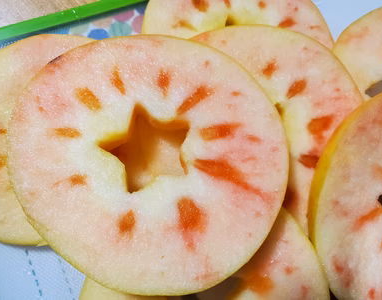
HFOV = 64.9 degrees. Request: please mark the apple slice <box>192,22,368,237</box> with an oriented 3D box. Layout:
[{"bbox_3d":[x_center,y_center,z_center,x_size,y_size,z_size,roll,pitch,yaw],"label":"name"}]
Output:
[{"bbox_3d":[0.022,-0.005,0.109,0.082,0.010,0.082,0,78,1],"label":"apple slice"}]

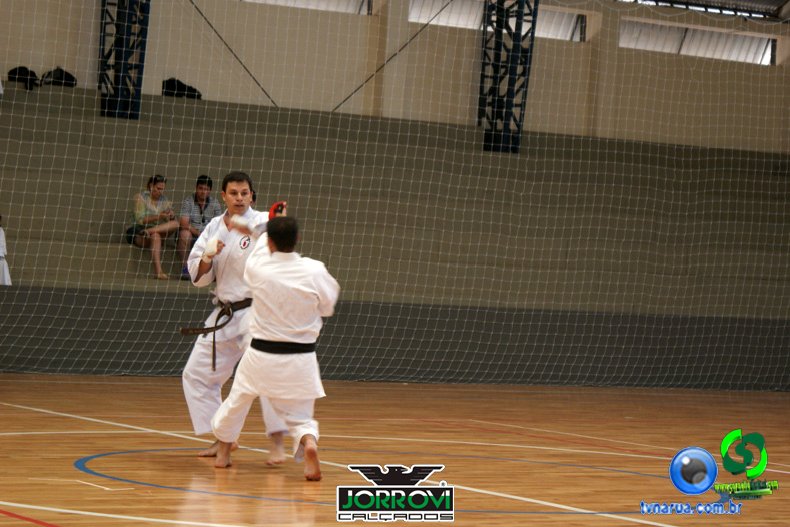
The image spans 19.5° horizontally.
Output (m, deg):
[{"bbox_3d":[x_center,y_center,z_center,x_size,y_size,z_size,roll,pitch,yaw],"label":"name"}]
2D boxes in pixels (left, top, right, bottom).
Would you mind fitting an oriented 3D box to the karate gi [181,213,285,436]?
[{"bbox_3d":[-0.899,0.357,13.328,0.640,1.370,0.560,3,0,15],"label":"karate gi"}]

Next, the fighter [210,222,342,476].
[{"bbox_3d":[-0.650,0.441,12.668,0.630,1.420,0.930,3,0,-15],"label":"fighter"}]

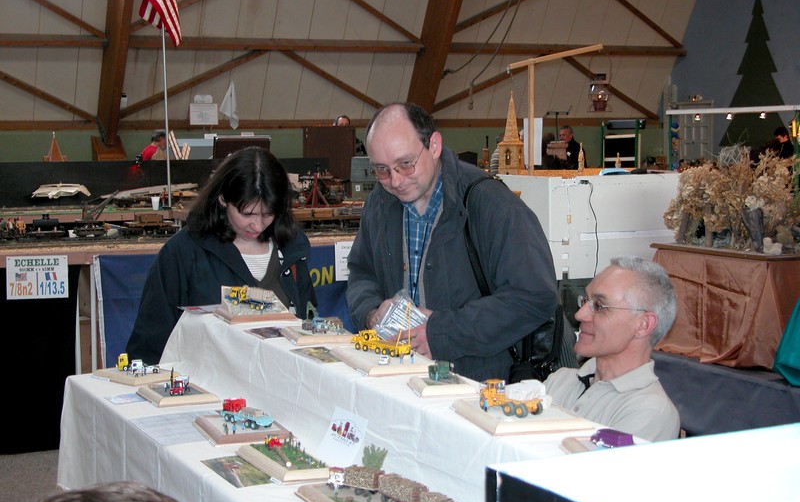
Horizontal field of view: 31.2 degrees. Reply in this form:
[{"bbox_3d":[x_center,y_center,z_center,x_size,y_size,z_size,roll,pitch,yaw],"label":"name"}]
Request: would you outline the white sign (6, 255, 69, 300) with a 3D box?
[{"bbox_3d":[-1.775,0.132,7.020,0.297,0.210,0.010,-2,6,-15],"label":"white sign"}]

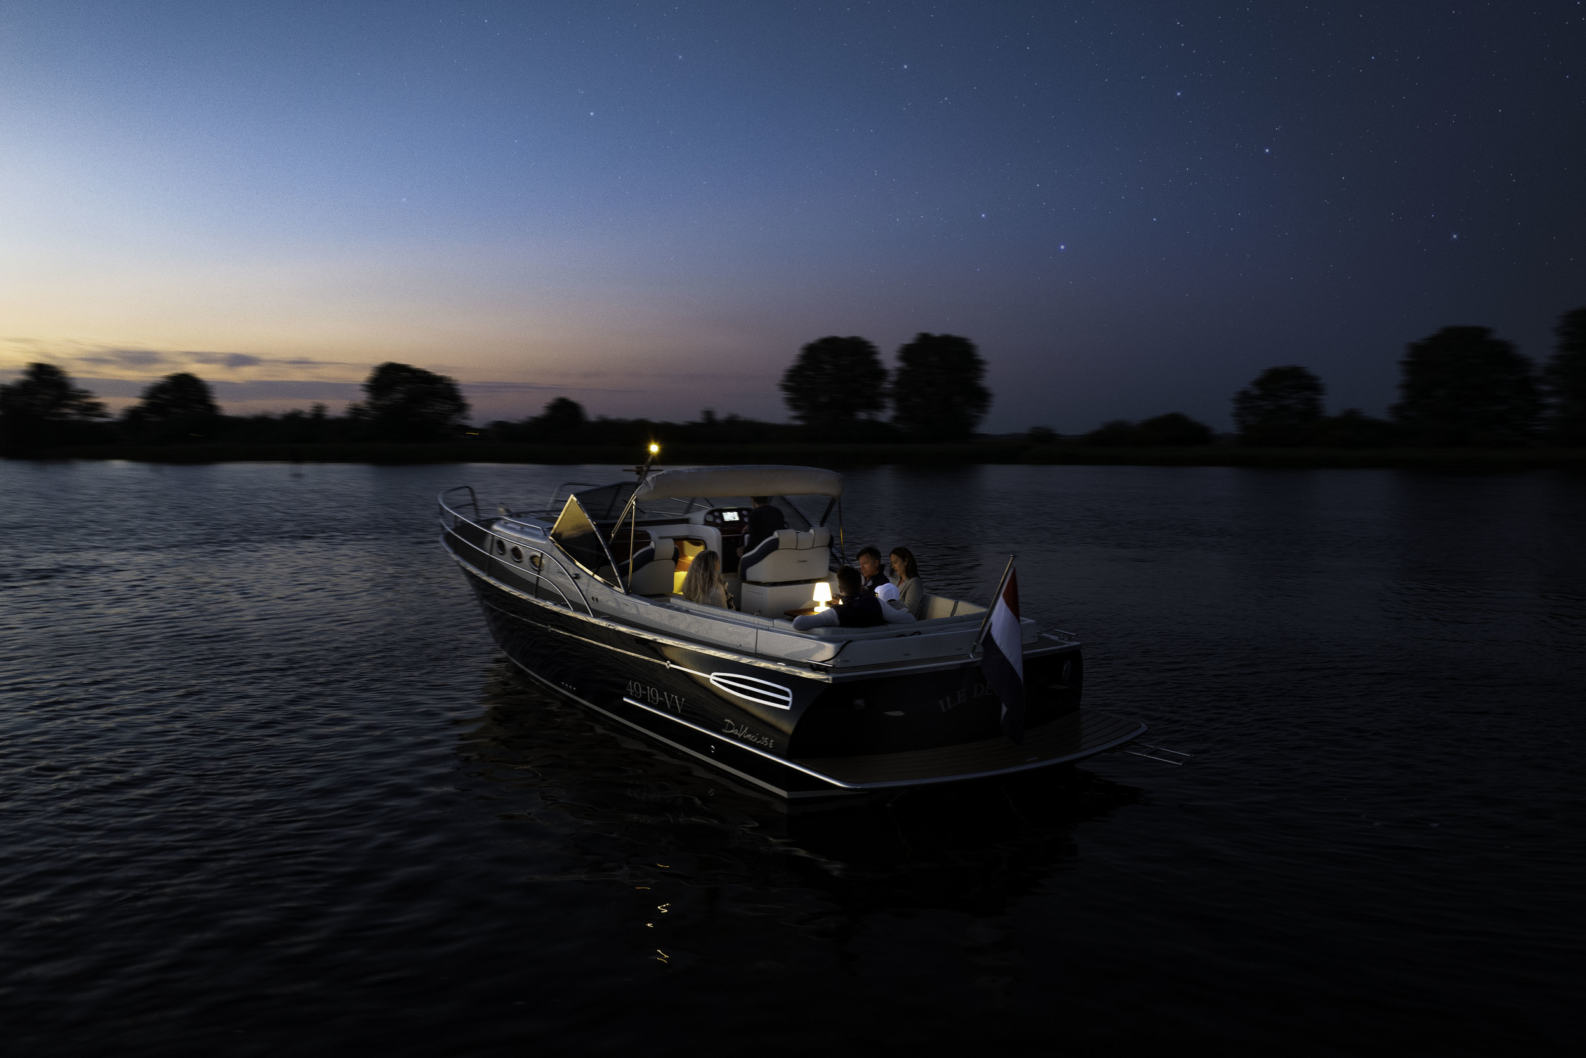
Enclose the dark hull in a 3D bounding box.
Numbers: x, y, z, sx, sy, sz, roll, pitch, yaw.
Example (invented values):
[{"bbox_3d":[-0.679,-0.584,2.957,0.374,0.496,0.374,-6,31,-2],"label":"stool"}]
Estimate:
[{"bbox_3d":[-1.614,1.022,13.737,3.567,1.568,10.988,-2,4,-38],"label":"dark hull"}]

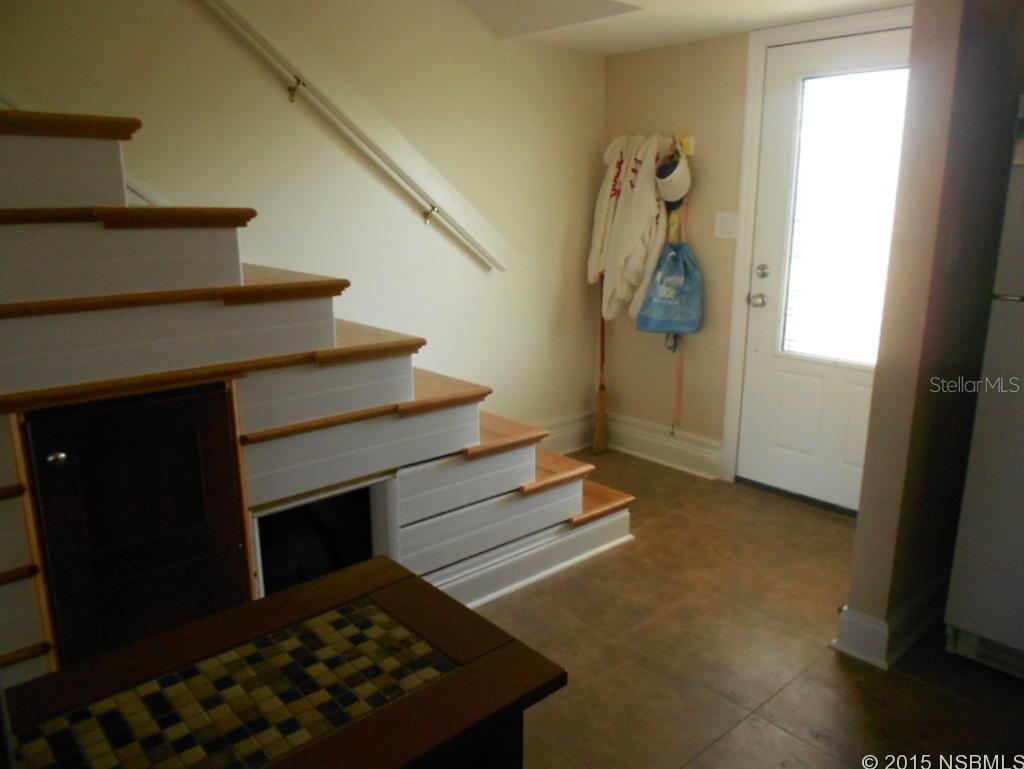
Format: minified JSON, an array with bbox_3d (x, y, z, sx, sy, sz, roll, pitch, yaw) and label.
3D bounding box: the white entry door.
[{"bbox_3d":[1.467,-0.451,3.377,0.048,2.032,0.914,-12,18,-40],"label":"white entry door"}]

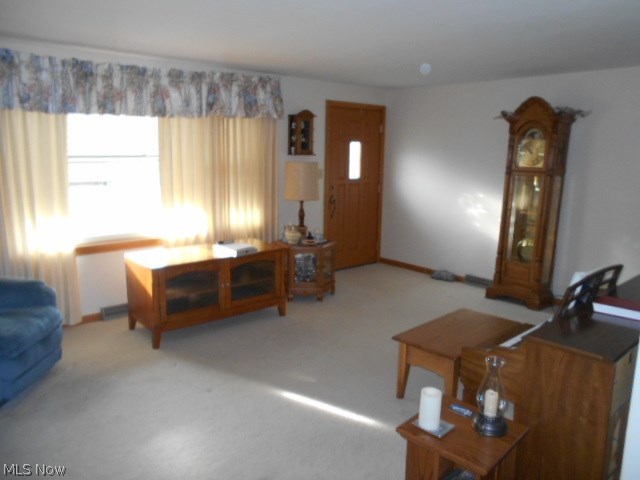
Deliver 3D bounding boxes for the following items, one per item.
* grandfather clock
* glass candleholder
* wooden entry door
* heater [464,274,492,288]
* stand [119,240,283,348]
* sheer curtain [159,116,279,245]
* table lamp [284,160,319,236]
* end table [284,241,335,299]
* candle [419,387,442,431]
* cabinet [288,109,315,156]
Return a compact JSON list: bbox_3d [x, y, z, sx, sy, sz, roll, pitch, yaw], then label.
[{"bbox_3d":[2.157,-0.378,4.974,0.325,2.117,0.590,-10,15,-42],"label":"grandfather clock"},{"bbox_3d":[0.635,0.565,1.770,0.128,0.265,0.128,-9,15,-41],"label":"glass candleholder"},{"bbox_3d":[0.447,-0.669,6.273,1.060,2.130,0.090,-9,15,-41],"label":"wooden entry door"},{"bbox_3d":[1.890,0.500,5.684,0.060,0.110,0.440,-9,15,-41],"label":"heater"},{"bbox_3d":[-0.971,0.434,4.355,1.315,0.667,0.600,-8,14,-39],"label":"stand"},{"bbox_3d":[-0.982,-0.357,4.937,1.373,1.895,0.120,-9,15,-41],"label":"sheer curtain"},{"bbox_3d":[-0.196,-0.420,5.328,0.370,0.830,0.370,1,11,0],"label":"table lamp"},{"bbox_3d":[-0.154,0.304,5.303,0.645,0.580,0.560,1,11,0],"label":"end table"},{"bbox_3d":[0.407,0.620,1.776,0.080,0.148,0.080,1,11,0],"label":"candle"},{"bbox_3d":[-0.191,-1.213,5.451,0.302,0.487,0.172,-9,15,-41],"label":"cabinet"}]

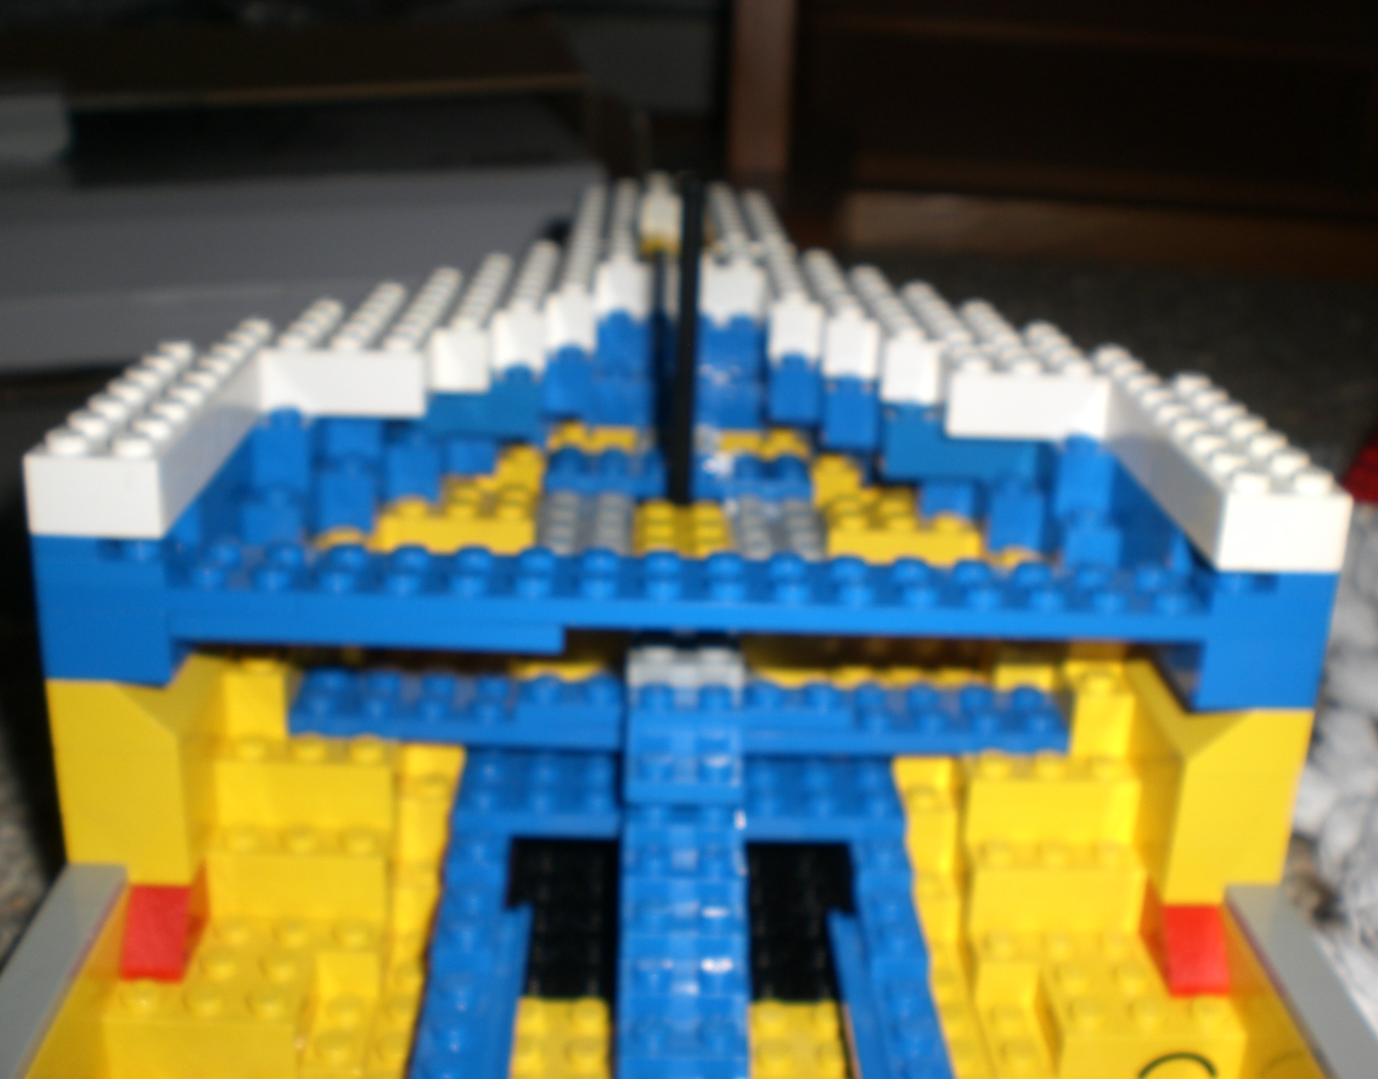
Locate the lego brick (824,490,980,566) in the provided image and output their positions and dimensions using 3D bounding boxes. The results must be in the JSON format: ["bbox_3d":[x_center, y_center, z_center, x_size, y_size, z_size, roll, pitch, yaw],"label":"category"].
[{"bbox_3d":[0.035,0.000,0.266,0.024,0.011,0.016,2,20,-2],"label":"lego brick"}]

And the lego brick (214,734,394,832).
[{"bbox_3d":[-0.053,0.033,0.224,0.024,0.011,0.010,2,20,-2],"label":"lego brick"}]

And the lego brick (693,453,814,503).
[{"bbox_3d":[0.010,-0.012,0.285,0.024,0.005,0.016,2,20,-2],"label":"lego brick"}]

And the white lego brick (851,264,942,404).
[{"bbox_3d":[0.036,-0.039,0.288,0.008,0.011,0.064,2,20,-2],"label":"white lego brick"}]

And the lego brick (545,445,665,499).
[{"bbox_3d":[-0.014,-0.012,0.282,0.024,0.005,0.008,2,20,-2],"label":"lego brick"}]

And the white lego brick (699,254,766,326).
[{"bbox_3d":[0.007,-0.052,0.320,0.014,0.011,0.011,2,20,-2],"label":"white lego brick"}]

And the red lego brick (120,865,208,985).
[{"bbox_3d":[-0.068,0.049,0.206,0.008,0.010,0.016,2,20,-2],"label":"red lego brick"}]

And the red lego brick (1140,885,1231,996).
[{"bbox_3d":[0.066,0.052,0.210,0.008,0.010,0.016,2,20,-2],"label":"red lego brick"}]

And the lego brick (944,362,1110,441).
[{"bbox_3d":[0.052,-0.023,0.246,0.024,0.011,0.010,2,20,-2],"label":"lego brick"}]

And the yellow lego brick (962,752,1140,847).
[{"bbox_3d":[0.051,0.036,0.228,0.024,0.011,0.010,2,20,-2],"label":"yellow lego brick"}]

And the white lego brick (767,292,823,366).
[{"bbox_3d":[0.019,-0.040,0.290,0.008,0.011,0.011,2,20,-2],"label":"white lego brick"}]

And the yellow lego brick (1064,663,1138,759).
[{"bbox_3d":[0.060,0.024,0.232,0.008,0.011,0.010,2,20,-2],"label":"yellow lego brick"}]

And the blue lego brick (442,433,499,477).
[{"bbox_3d":[-0.038,-0.019,0.280,0.008,0.011,0.013,2,20,-2],"label":"blue lego brick"}]

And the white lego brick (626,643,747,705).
[{"bbox_3d":[-0.001,0.017,0.217,0.016,0.005,0.010,2,20,-2],"label":"white lego brick"}]

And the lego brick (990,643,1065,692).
[{"bbox_3d":[0.050,0.018,0.245,0.008,0.011,0.012,2,20,-2],"label":"lego brick"}]

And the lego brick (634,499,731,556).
[{"bbox_3d":[-0.001,0.002,0.257,0.016,0.006,0.032,2,20,-2],"label":"lego brick"}]

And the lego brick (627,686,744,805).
[{"bbox_3d":[-0.001,0.030,0.227,0.016,0.008,0.019,2,20,-2],"label":"lego brick"}]

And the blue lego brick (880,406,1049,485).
[{"bbox_3d":[0.044,-0.017,0.257,0.024,0.011,0.010,2,20,-2],"label":"blue lego brick"}]

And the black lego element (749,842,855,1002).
[{"bbox_3d":[0.014,0.055,0.234,0.016,0.005,0.032,2,20,-2],"label":"black lego element"}]

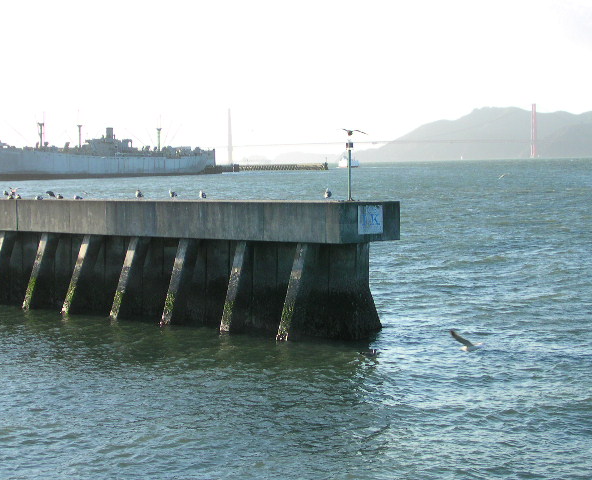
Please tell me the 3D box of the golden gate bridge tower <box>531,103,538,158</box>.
[{"bbox_3d":[1001.847,-458.708,5980.000,17.000,227.000,37.000,-2,3,-13],"label":"golden gate bridge tower"}]

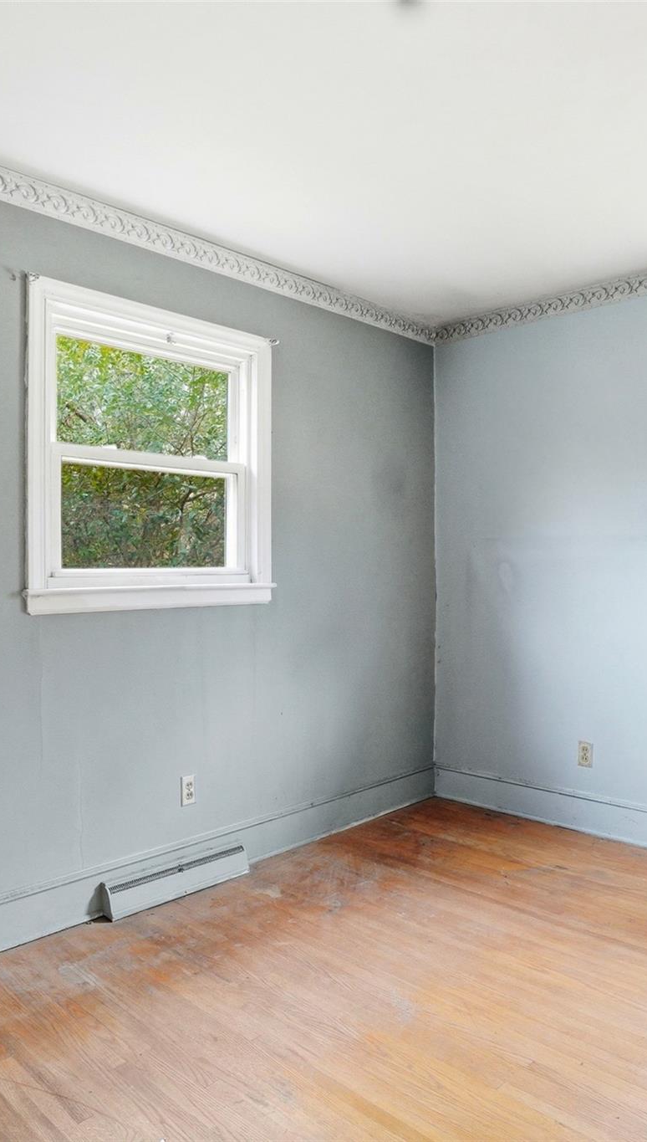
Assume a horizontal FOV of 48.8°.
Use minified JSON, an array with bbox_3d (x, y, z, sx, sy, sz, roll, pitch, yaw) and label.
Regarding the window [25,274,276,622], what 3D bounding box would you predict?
[{"bbox_3d":[-0.612,-0.415,2.716,1.048,1.112,0.105,0,1,-43],"label":"window"}]

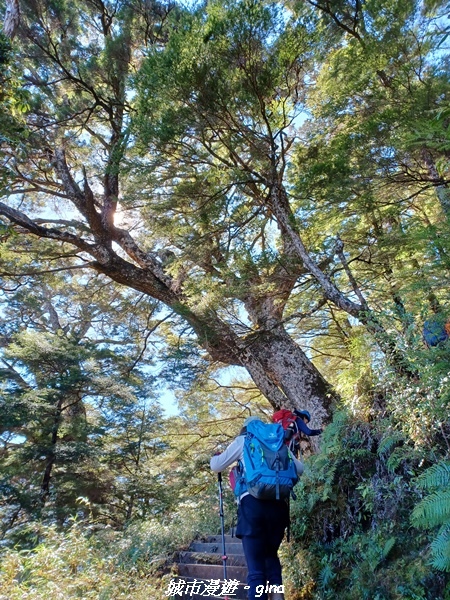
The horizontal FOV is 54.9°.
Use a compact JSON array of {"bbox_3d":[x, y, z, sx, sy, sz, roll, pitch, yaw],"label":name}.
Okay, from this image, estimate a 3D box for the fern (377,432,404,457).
[{"bbox_3d":[1.451,1.267,3.800,0.260,0.210,0.210,0,-20,0],"label":"fern"}]

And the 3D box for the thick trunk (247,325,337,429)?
[{"bbox_3d":[0.953,1.163,6.500,0.850,1.750,0.780,-37,-7,0],"label":"thick trunk"}]

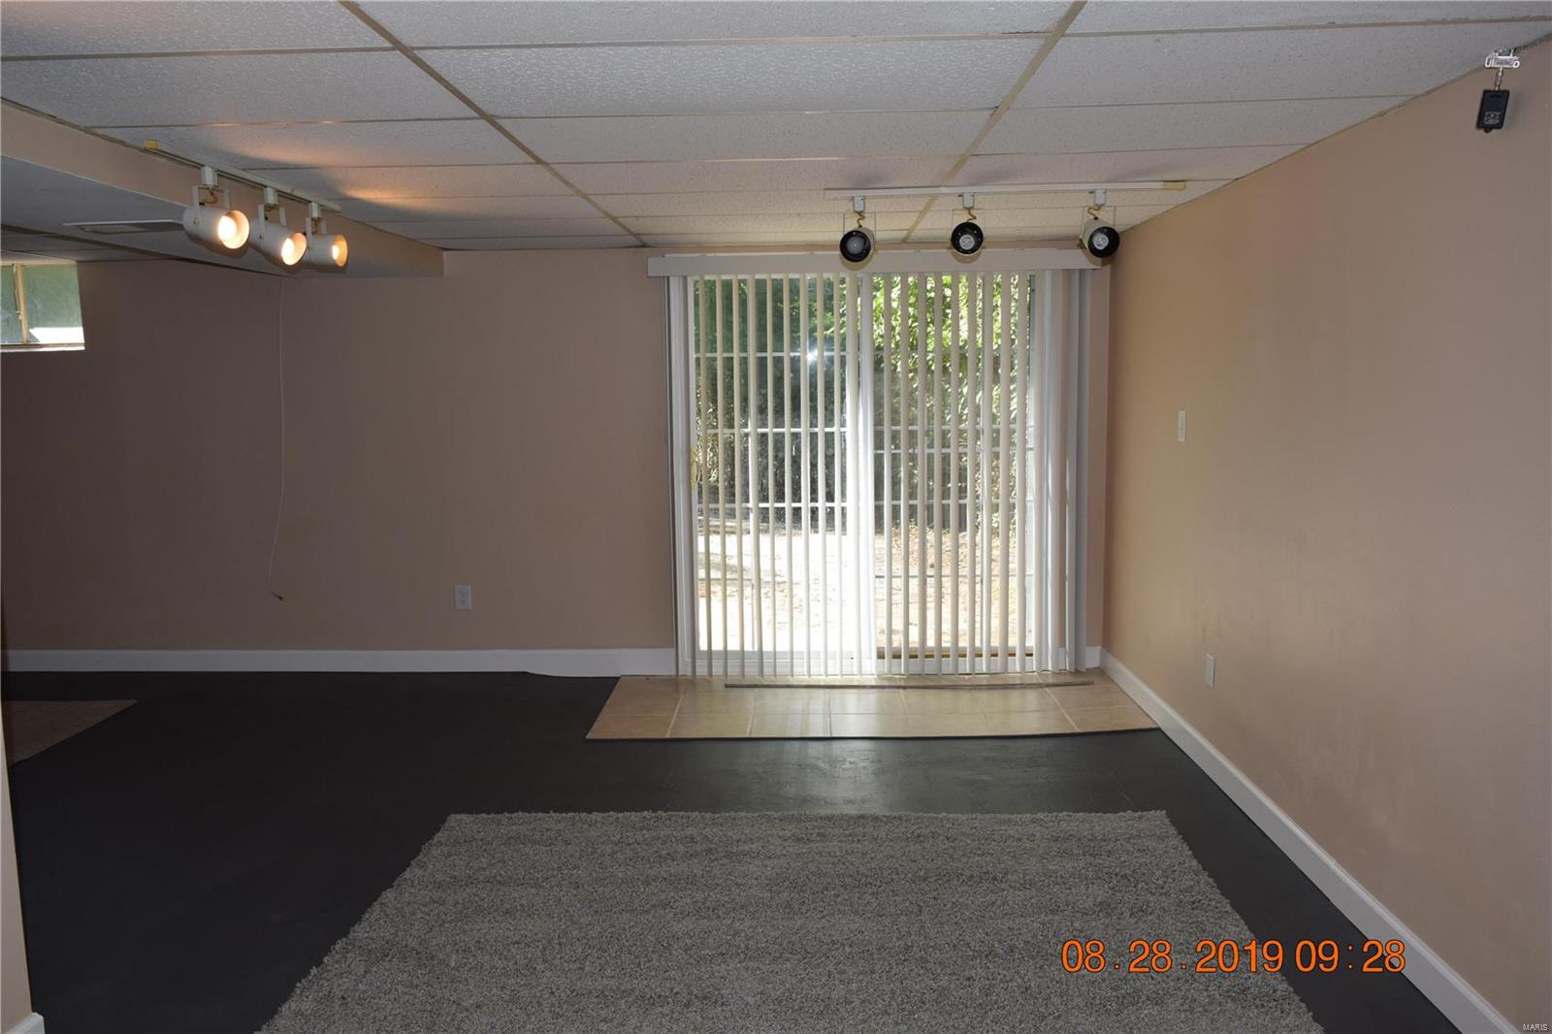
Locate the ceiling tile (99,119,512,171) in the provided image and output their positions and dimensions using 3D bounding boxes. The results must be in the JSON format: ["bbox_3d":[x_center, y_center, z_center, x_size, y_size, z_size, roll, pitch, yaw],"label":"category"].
[{"bbox_3d":[-1.181,-0.995,3.094,0.978,0.022,0.586,-1,7,1],"label":"ceiling tile"}]

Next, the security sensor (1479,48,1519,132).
[{"bbox_3d":[1.466,-0.865,2.359,0.068,0.158,0.035,1,7,13],"label":"security sensor"}]

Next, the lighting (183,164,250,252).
[{"bbox_3d":[-1.552,-0.856,3.243,0.160,0.230,0.110,3,8,25],"label":"lighting"}]

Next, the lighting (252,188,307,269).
[{"bbox_3d":[-1.549,-0.901,3.624,0.155,0.235,0.110,2,8,22],"label":"lighting"}]

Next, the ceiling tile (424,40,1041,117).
[{"bbox_3d":[-0.085,-0.930,2.462,1.195,0.022,0.586,-1,7,1],"label":"ceiling tile"}]

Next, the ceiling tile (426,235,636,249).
[{"bbox_3d":[-1.131,-1.291,5.425,0.988,0.022,0.432,-1,7,1],"label":"ceiling tile"}]

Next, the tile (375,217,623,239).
[{"bbox_3d":[-1.106,-1.221,4.908,0.932,0.020,0.598,-1,7,2],"label":"tile"}]

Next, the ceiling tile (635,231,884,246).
[{"bbox_3d":[-0.012,-1.300,5.389,1.207,0.020,0.407,-1,7,2],"label":"ceiling tile"}]

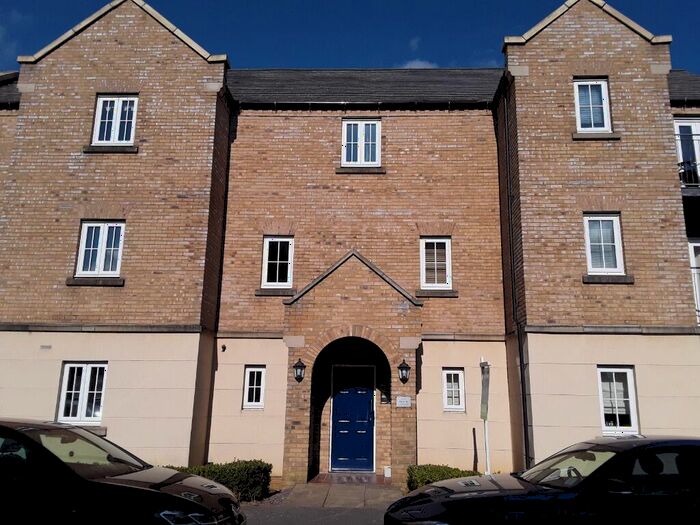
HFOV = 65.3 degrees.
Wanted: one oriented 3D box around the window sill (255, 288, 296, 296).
[{"bbox_3d":[-1.552,0.665,11.668,0.882,0.151,0.160,0,-13,2],"label":"window sill"}]

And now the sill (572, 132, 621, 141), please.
[{"bbox_3d":[4.666,-2.350,10.395,0.890,0.150,0.160,0,-13,2],"label":"sill"}]

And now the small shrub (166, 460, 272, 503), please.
[{"bbox_3d":[-2.327,3.681,9.266,1.920,0.540,0.850,0,-13,2],"label":"small shrub"}]

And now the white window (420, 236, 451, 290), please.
[{"bbox_3d":[1.866,0.042,11.781,0.667,1.114,0.100,0,-12,2],"label":"white window"}]

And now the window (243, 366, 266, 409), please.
[{"bbox_3d":[-1.975,2.618,11.368,0.427,0.814,0.100,0,-12,2],"label":"window"}]

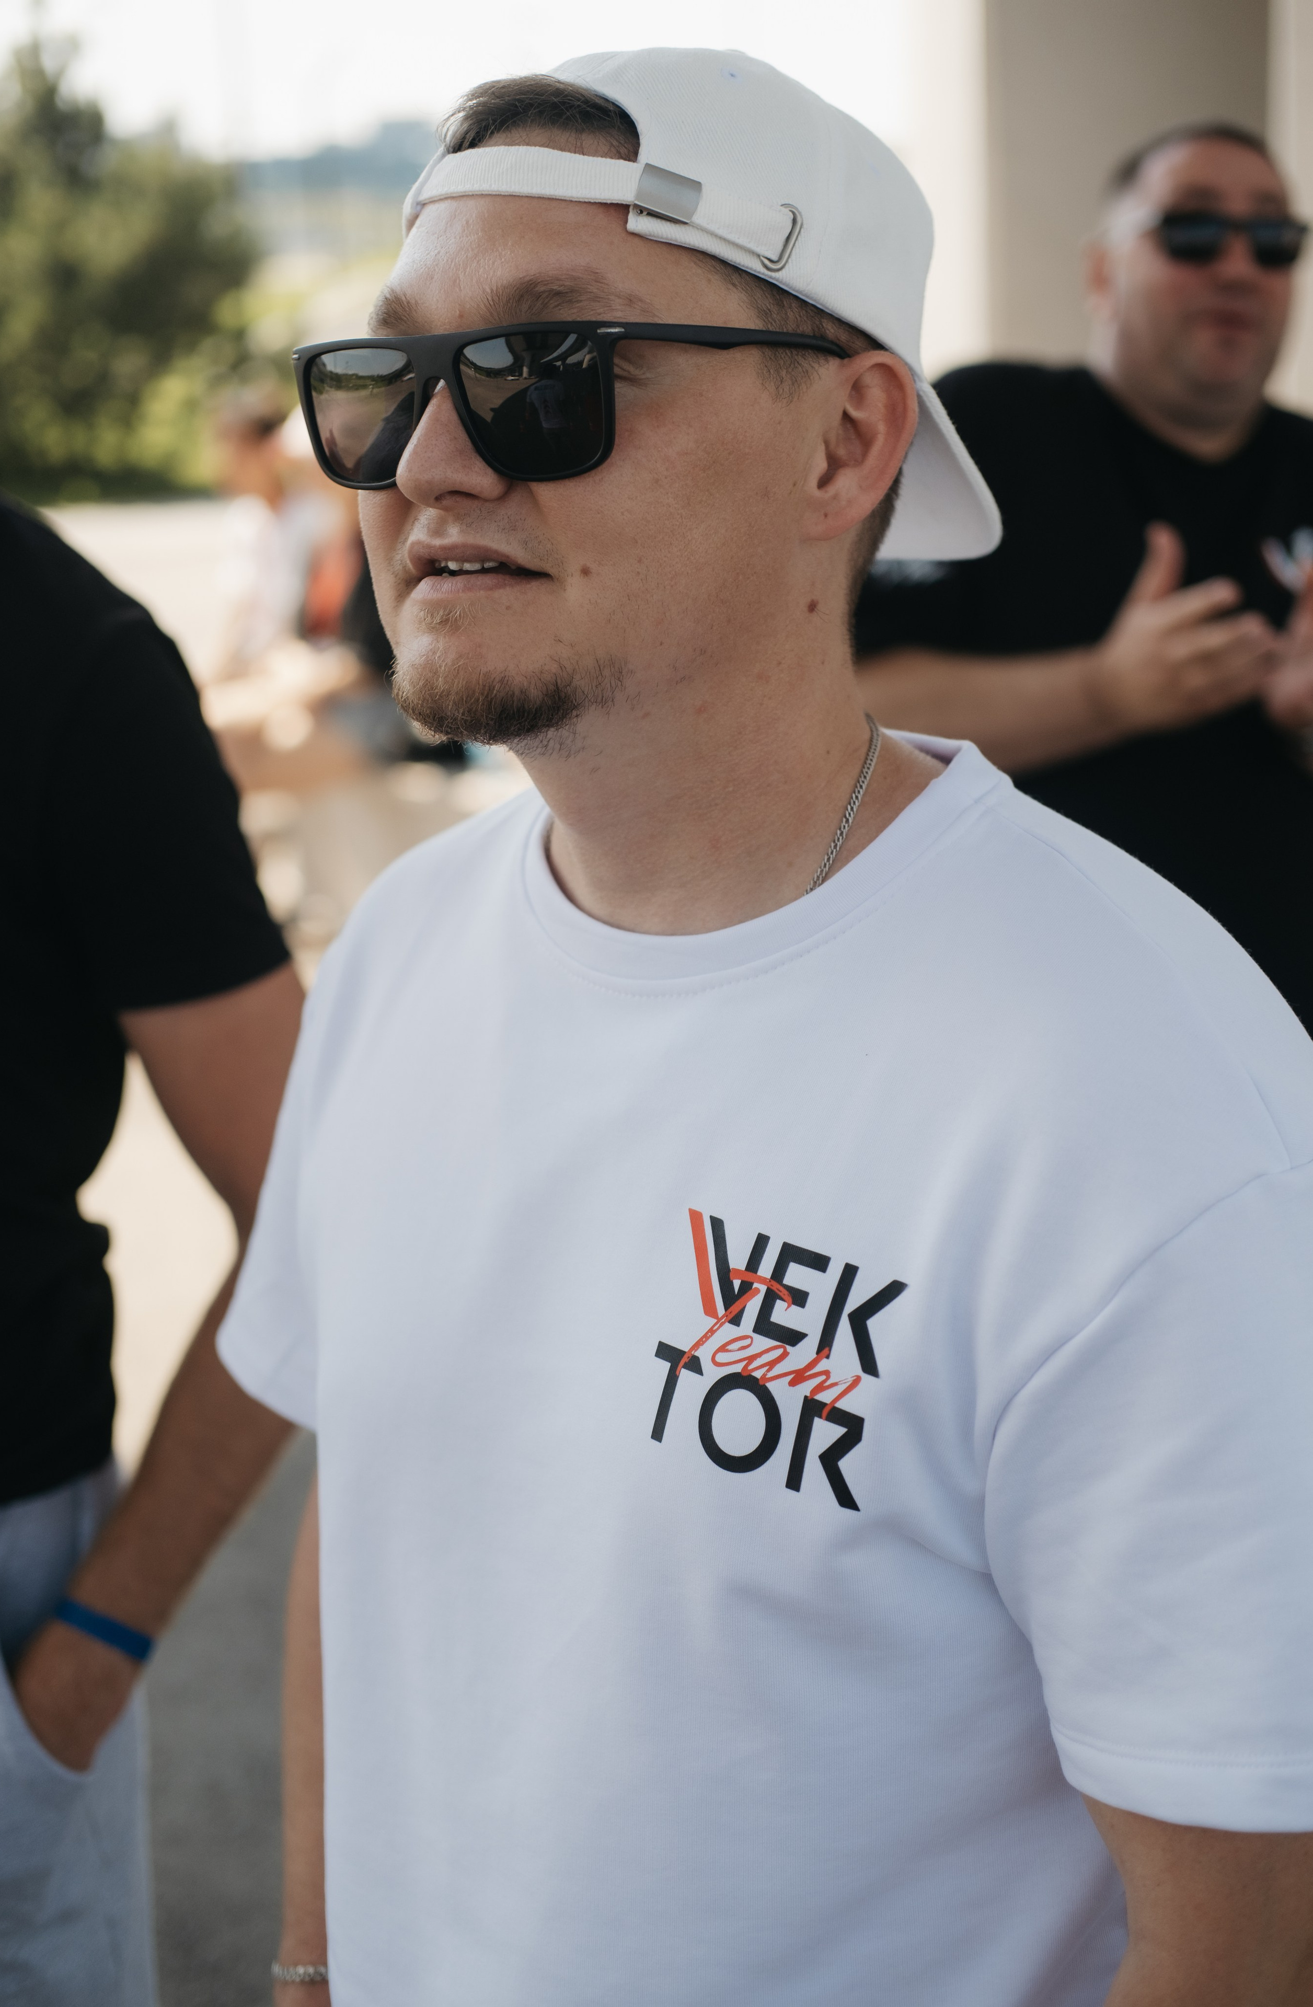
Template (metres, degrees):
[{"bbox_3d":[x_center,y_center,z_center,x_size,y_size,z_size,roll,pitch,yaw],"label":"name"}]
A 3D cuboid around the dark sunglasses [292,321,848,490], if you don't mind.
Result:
[{"bbox_3d":[-0.022,-0.196,0.997,0.149,0.050,0.150,8,9,43],"label":"dark sunglasses"}]

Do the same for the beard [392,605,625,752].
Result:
[{"bbox_3d":[-0.056,-0.108,0.974,0.098,0.048,0.050,8,9,43],"label":"beard"}]

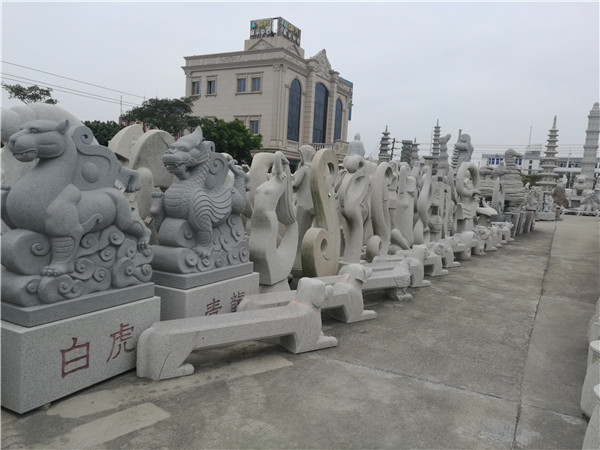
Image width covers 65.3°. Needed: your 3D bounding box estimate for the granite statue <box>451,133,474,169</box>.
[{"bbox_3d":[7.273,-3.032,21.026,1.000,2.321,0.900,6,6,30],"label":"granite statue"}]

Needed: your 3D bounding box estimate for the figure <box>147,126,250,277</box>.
[{"bbox_3d":[-1.019,-0.274,4.954,0.620,1.400,1.150,6,5,27],"label":"figure"}]

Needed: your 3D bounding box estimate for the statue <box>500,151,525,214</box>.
[{"bbox_3d":[14.180,-2.904,30.947,1.400,4.282,1.500,6,5,27],"label":"statue"}]

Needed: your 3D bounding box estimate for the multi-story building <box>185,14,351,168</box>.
[{"bbox_3d":[-3.246,-12.126,53.280,11.940,17.832,16.000,6,6,29],"label":"multi-story building"}]

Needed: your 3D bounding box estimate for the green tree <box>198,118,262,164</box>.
[{"bbox_3d":[-5.385,-5.088,36.055,4.600,6.494,4.500,6,6,29],"label":"green tree"}]

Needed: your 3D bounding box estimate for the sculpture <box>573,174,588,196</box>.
[{"bbox_3d":[29.968,-4.220,50.000,1.500,2.338,1.400,6,6,30],"label":"sculpture"}]

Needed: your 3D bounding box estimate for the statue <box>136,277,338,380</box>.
[{"bbox_3d":[-0.467,0.851,4.246,1.850,0.670,0.380,0,6,-34],"label":"statue"}]

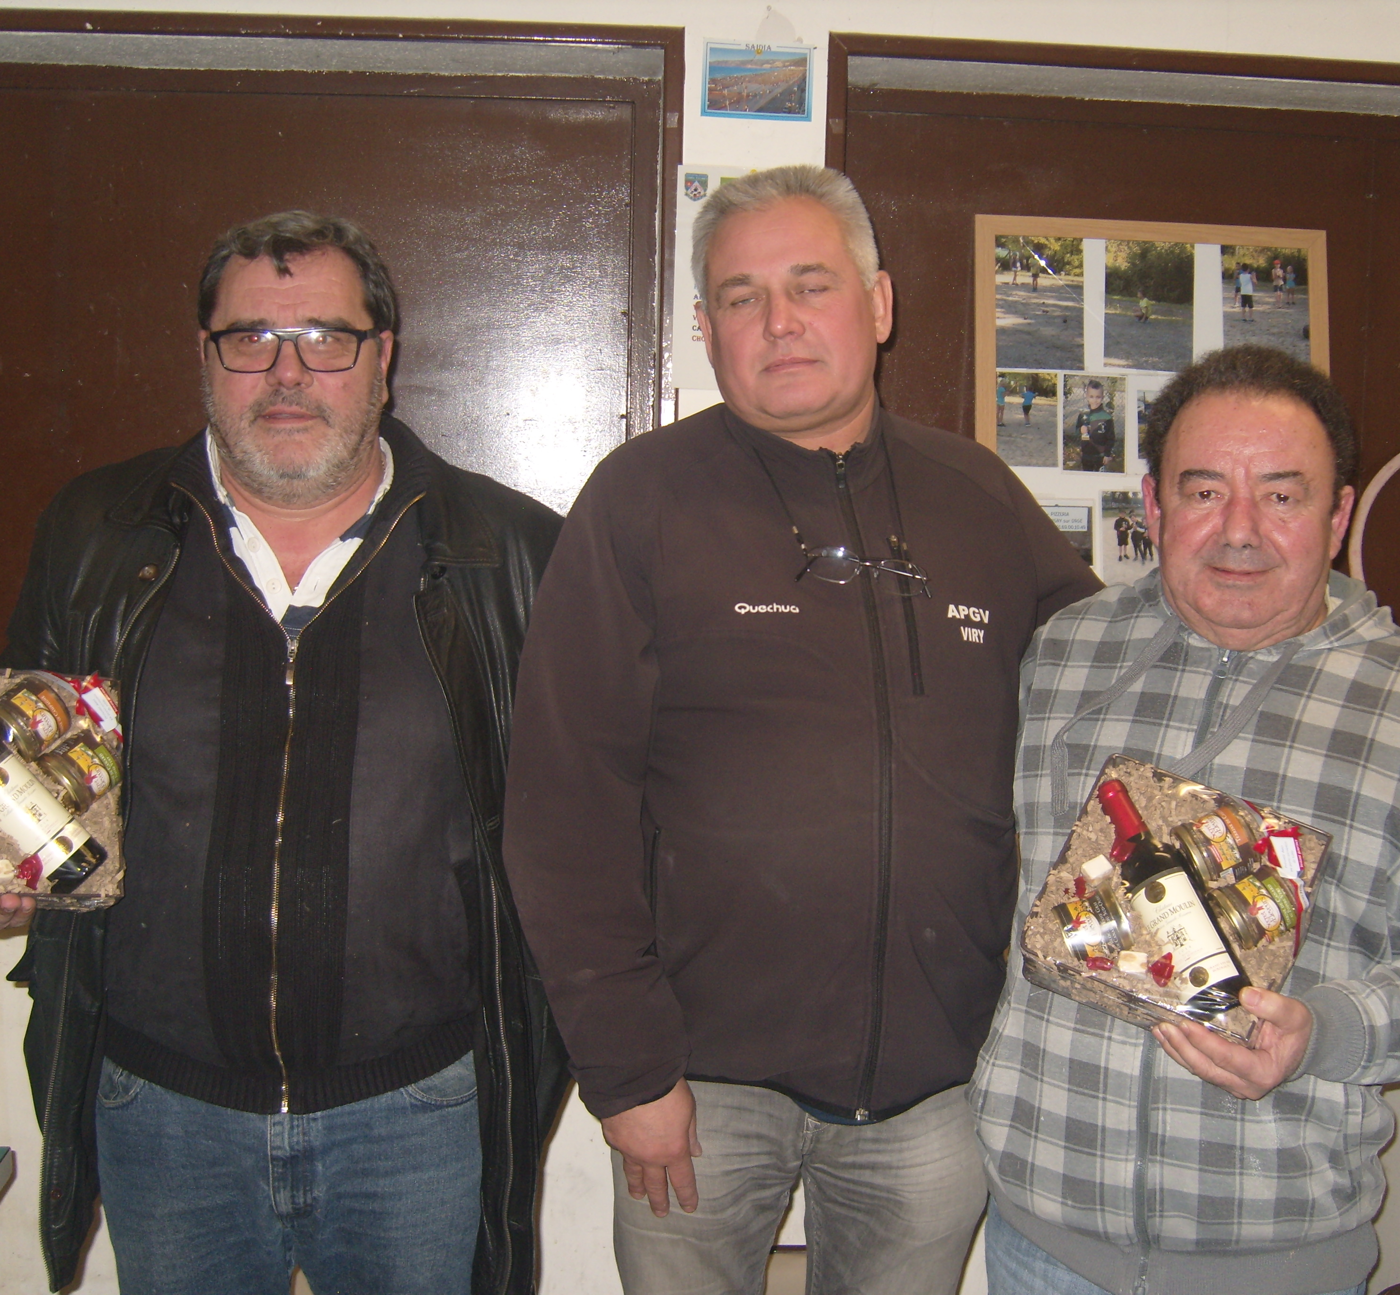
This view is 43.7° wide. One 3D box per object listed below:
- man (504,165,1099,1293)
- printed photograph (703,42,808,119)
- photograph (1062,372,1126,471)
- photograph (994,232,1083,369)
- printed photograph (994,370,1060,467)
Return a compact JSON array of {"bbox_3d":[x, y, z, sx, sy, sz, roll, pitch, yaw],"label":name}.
[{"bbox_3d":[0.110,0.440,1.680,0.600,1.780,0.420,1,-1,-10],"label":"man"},{"bbox_3d":[0.077,-0.766,2.360,0.149,0.107,0.005,1,-1,-5],"label":"printed photograph"},{"bbox_3d":[0.563,-0.319,2.490,0.090,0.141,0.005,1,-1,-5],"label":"photograph"},{"bbox_3d":[0.485,-0.490,2.485,0.128,0.192,0.005,1,-1,-5],"label":"photograph"},{"bbox_3d":[0.465,-0.326,2.485,0.090,0.137,0.005,1,-1,-5],"label":"printed photograph"}]

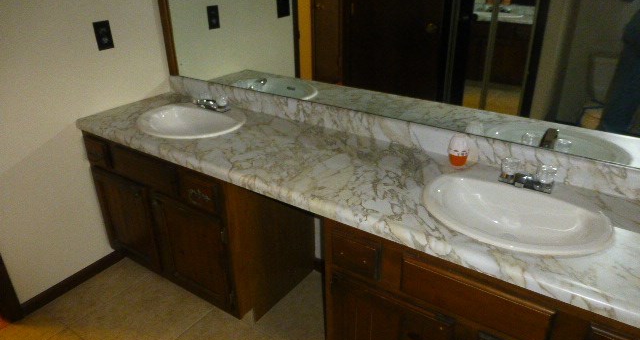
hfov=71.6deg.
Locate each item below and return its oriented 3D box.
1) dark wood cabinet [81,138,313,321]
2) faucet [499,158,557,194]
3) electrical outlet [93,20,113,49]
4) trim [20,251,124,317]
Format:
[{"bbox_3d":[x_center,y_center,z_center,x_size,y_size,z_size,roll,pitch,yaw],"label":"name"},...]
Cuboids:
[{"bbox_3d":[-0.556,0.166,2.146,0.903,0.746,0.550,16,31,31],"label":"dark wood cabinet"},{"bbox_3d":[0.614,0.030,1.331,0.157,0.083,0.155,16,31,31],"label":"faucet"},{"bbox_3d":[-0.967,-0.604,1.994,0.009,0.119,0.073,16,31,31],"label":"electrical outlet"},{"bbox_3d":[-1.180,0.535,2.183,0.014,0.064,0.535,16,31,31],"label":"trim"}]

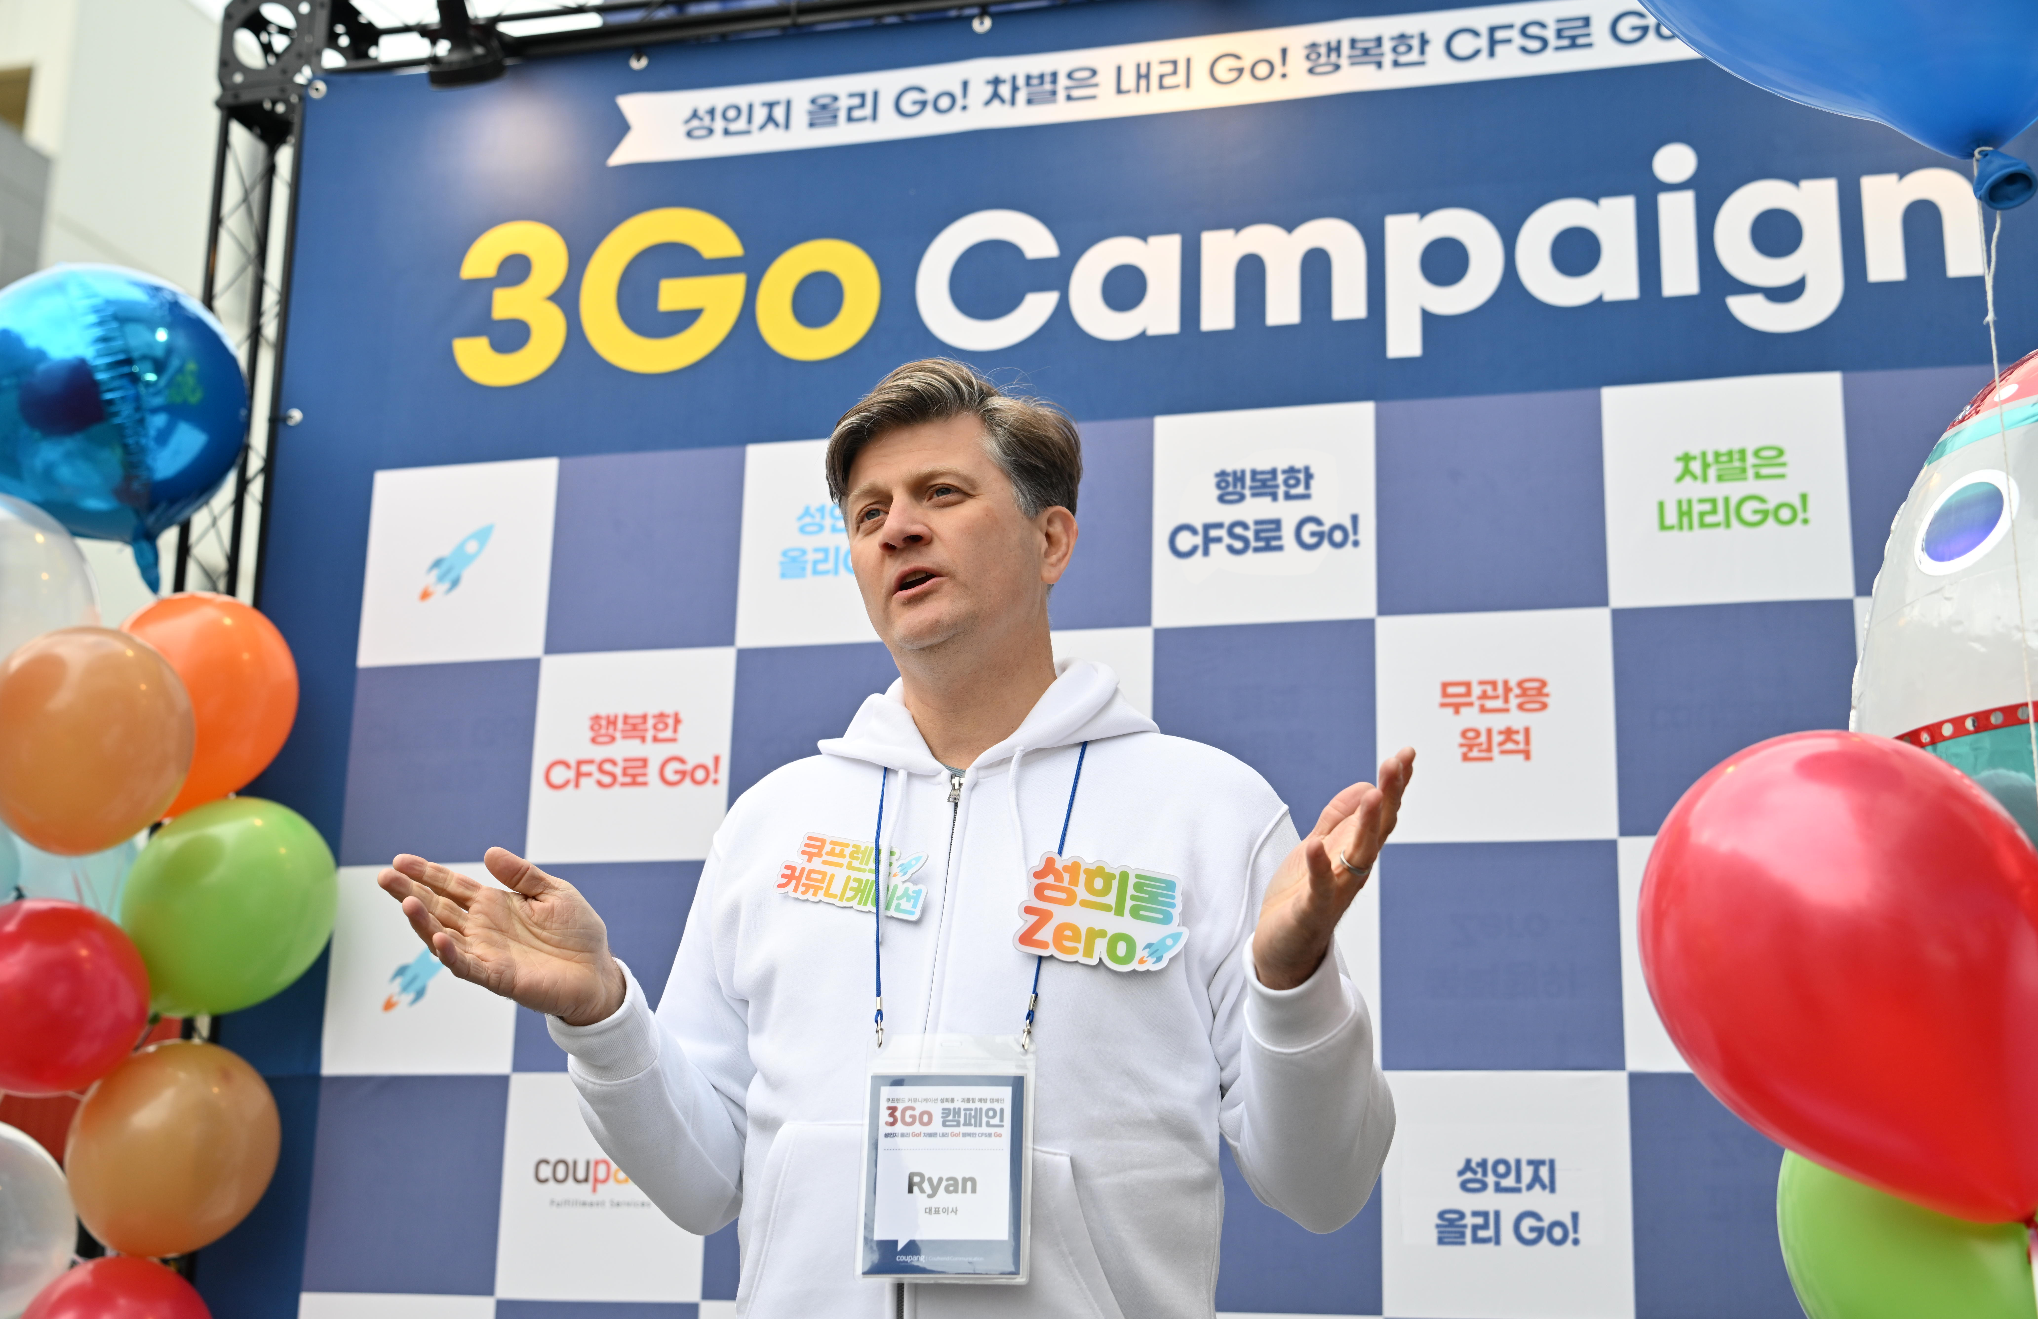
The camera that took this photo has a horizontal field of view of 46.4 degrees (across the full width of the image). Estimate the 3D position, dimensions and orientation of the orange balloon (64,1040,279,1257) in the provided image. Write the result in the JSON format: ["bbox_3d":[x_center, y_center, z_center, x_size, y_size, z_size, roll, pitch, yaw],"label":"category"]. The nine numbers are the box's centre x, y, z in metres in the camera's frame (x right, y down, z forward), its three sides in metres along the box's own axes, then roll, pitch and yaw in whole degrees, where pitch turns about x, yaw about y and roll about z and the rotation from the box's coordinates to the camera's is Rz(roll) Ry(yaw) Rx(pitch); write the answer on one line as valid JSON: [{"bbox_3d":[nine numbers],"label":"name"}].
[{"bbox_3d":[-1.051,0.607,2.950,0.262,0.272,0.262,1,-14,0],"label":"orange balloon"}]

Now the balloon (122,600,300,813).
[{"bbox_3d":[-1.066,0.060,3.100,0.250,0.285,0.250,1,-14,0],"label":"balloon"}]

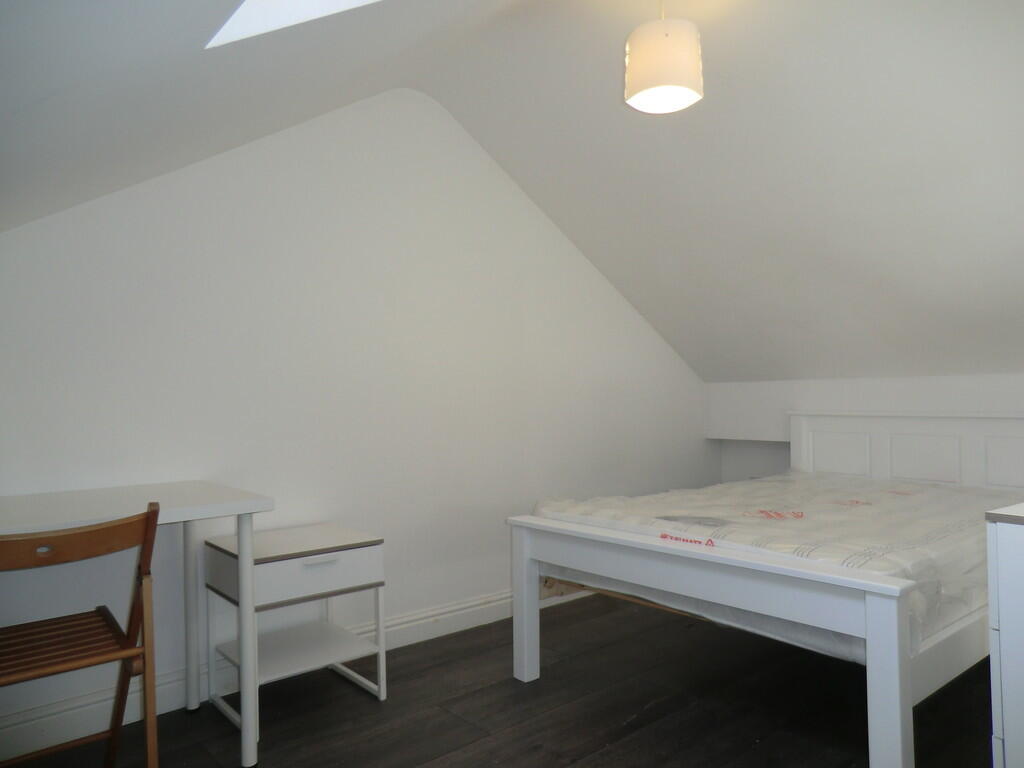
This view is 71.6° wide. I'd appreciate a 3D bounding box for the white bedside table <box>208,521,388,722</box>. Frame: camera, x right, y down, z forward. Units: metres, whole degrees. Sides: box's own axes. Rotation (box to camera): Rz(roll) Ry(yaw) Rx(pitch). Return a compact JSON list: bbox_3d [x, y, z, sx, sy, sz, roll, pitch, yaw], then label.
[{"bbox_3d":[-0.732,0.802,2.412,0.450,0.550,0.402,0,-1,-42],"label":"white bedside table"}]

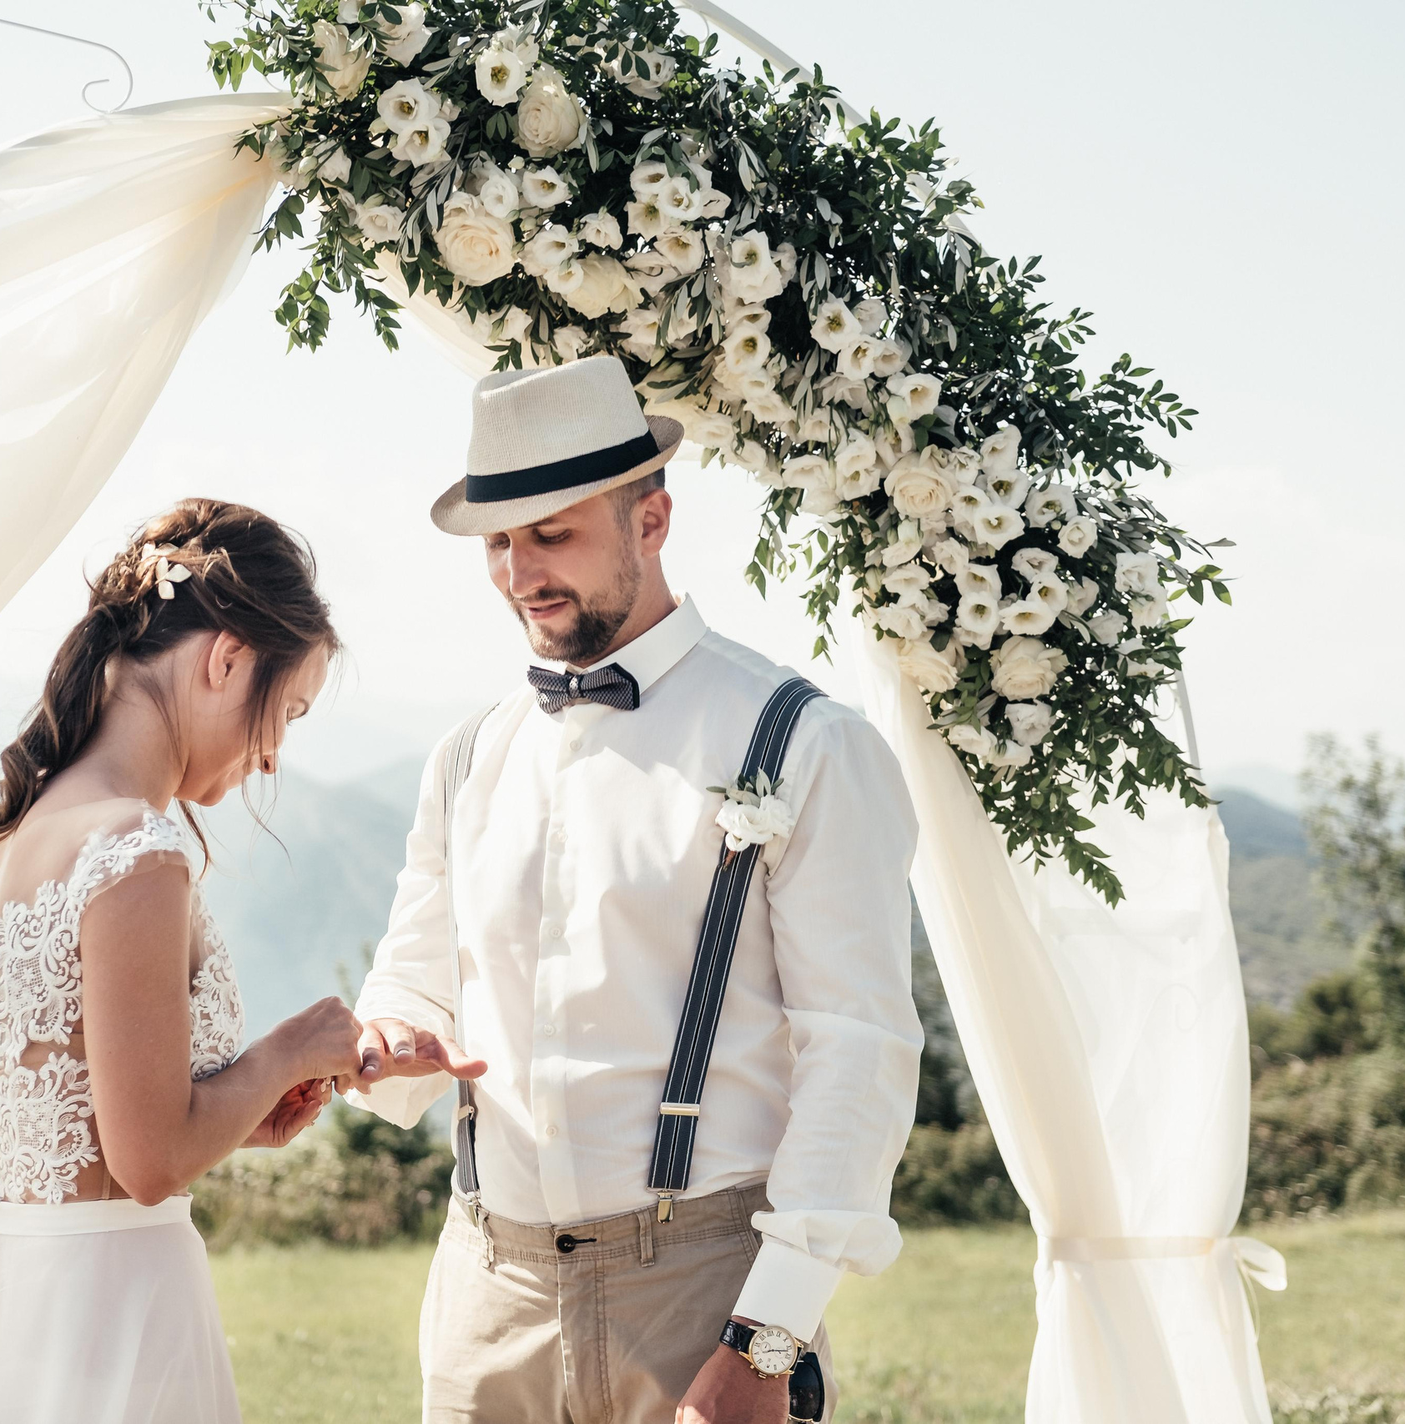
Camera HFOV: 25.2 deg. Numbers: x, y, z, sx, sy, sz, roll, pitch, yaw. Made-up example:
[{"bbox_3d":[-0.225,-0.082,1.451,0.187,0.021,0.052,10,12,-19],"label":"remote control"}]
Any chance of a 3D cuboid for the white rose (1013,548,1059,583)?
[{"bbox_3d":[0.361,-0.159,3.400,0.052,0.038,0.046,0,-2,5],"label":"white rose"}]

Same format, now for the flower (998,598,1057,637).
[{"bbox_3d":[0.351,-0.102,3.400,0.065,0.043,0.046,0,-2,0],"label":"flower"}]

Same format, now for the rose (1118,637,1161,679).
[{"bbox_3d":[0.494,-0.061,3.560,0.048,0.048,0.050,1,-2,-17],"label":"rose"}]

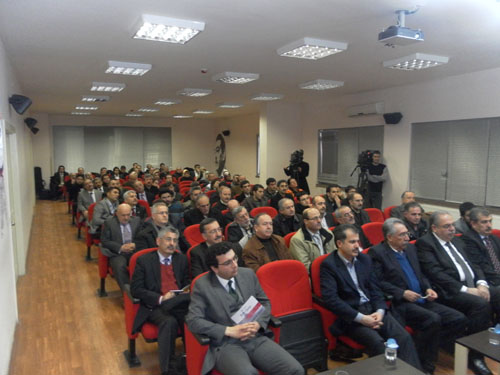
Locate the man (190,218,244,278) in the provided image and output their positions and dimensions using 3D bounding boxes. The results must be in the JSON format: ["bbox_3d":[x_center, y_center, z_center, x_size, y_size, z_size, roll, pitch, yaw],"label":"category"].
[{"bbox_3d":[-0.237,0.933,3.851,0.530,1.255,0.800,-3,6,-27],"label":"man"}]

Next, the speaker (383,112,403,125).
[{"bbox_3d":[3.076,-1.484,8.700,0.240,0.230,0.340,-16,12,-25],"label":"speaker"}]

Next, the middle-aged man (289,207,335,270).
[{"bbox_3d":[0.790,0.851,4.339,0.560,1.200,0.820,-3,6,-27],"label":"middle-aged man"}]

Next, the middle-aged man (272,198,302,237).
[{"bbox_3d":[0.600,0.763,5.259,0.560,1.200,0.820,-3,6,-27],"label":"middle-aged man"}]

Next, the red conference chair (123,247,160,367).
[{"bbox_3d":[-0.778,1.063,3.647,0.620,0.930,0.740,-3,6,-27],"label":"red conference chair"}]

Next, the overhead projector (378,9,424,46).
[{"bbox_3d":[1.494,-1.576,3.978,0.360,0.270,0.230,-3,6,-27],"label":"overhead projector"}]

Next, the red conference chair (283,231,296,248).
[{"bbox_3d":[0.720,1.013,4.573,0.580,0.950,0.630,-3,6,-27],"label":"red conference chair"}]

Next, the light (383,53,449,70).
[{"bbox_3d":[2.561,-1.934,6.236,0.620,0.100,0.620,-3,6,-27],"label":"light"}]

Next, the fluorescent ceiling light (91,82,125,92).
[{"bbox_3d":[-2.974,-2.079,8.454,0.620,0.080,0.620,-3,6,-27],"label":"fluorescent ceiling light"}]

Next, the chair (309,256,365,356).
[{"bbox_3d":[0.833,1.064,3.204,0.550,0.960,0.660,-3,6,-27],"label":"chair"}]

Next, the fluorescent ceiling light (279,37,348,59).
[{"bbox_3d":[0.751,-1.684,4.950,0.610,0.075,0.610,-3,6,-27],"label":"fluorescent ceiling light"}]

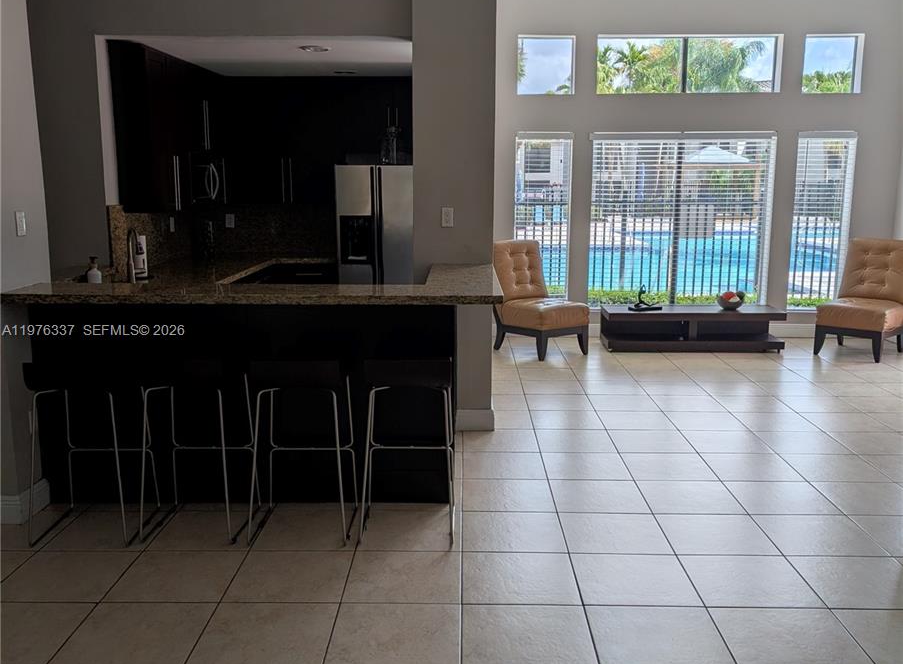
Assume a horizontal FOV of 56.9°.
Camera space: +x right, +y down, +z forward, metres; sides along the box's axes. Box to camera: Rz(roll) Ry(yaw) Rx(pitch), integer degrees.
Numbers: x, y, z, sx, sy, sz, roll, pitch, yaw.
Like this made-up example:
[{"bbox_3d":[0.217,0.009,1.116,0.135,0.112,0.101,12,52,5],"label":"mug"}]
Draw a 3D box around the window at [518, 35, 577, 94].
[{"bbox_3d":[0.935,-2.626,8.205,0.560,0.553,0.130,0,11,1],"label":"window"}]

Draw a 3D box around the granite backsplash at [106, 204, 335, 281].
[{"bbox_3d":[-1.550,-0.747,6.457,1.220,0.470,2.400,0,11,1],"label":"granite backsplash"}]

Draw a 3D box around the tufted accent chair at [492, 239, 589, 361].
[{"bbox_3d":[0.794,-0.309,7.661,0.570,0.995,0.760,-7,13,-34],"label":"tufted accent chair"}]

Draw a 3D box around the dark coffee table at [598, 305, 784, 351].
[{"bbox_3d":[2.300,-0.034,8.011,1.655,0.376,0.528,0,11,1],"label":"dark coffee table"}]

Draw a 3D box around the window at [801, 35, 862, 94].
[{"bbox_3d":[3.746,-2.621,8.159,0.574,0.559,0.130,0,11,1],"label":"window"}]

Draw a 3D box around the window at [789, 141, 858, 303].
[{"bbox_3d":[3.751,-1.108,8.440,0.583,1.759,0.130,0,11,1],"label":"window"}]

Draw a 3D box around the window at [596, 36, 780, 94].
[{"bbox_3d":[2.289,-2.577,8.029,1.761,0.546,0.120,0,11,1],"label":"window"}]

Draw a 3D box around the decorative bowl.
[{"bbox_3d":[2.673,-0.299,7.969,0.260,0.165,0.260,0,11,1],"label":"decorative bowl"}]

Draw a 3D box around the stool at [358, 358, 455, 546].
[{"bbox_3d":[-0.195,0.489,3.802,0.430,0.835,0.460,0,11,1],"label":"stool"}]

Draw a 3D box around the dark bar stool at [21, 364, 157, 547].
[{"bbox_3d":[-1.635,0.489,3.789,0.440,0.835,0.460,0,11,-1],"label":"dark bar stool"}]

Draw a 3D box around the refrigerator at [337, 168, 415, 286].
[{"bbox_3d":[-0.504,-0.588,7.223,0.860,1.700,0.800,0,11,1],"label":"refrigerator"}]

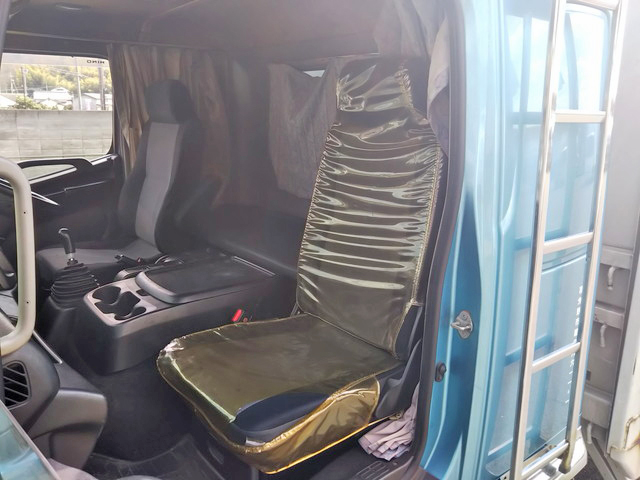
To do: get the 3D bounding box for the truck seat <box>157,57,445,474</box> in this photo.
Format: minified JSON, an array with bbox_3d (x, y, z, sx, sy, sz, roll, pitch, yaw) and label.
[{"bbox_3d":[-0.028,-0.024,1.425,0.718,0.844,0.543,-11,17,-34],"label":"truck seat"}]

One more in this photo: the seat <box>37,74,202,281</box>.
[{"bbox_3d":[-0.853,-0.198,2.512,0.815,0.999,0.514,-11,17,-34],"label":"seat"}]

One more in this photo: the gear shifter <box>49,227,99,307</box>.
[{"bbox_3d":[-0.847,0.090,1.885,0.165,0.281,0.165,-11,17,-34],"label":"gear shifter"}]

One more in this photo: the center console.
[{"bbox_3d":[-0.468,0.192,1.841,0.582,0.213,0.466,-11,17,-34],"label":"center console"}]

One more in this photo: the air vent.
[{"bbox_3d":[-0.418,0.199,0.750,0.047,0.072,0.024,-11,17,-34],"label":"air vent"}]

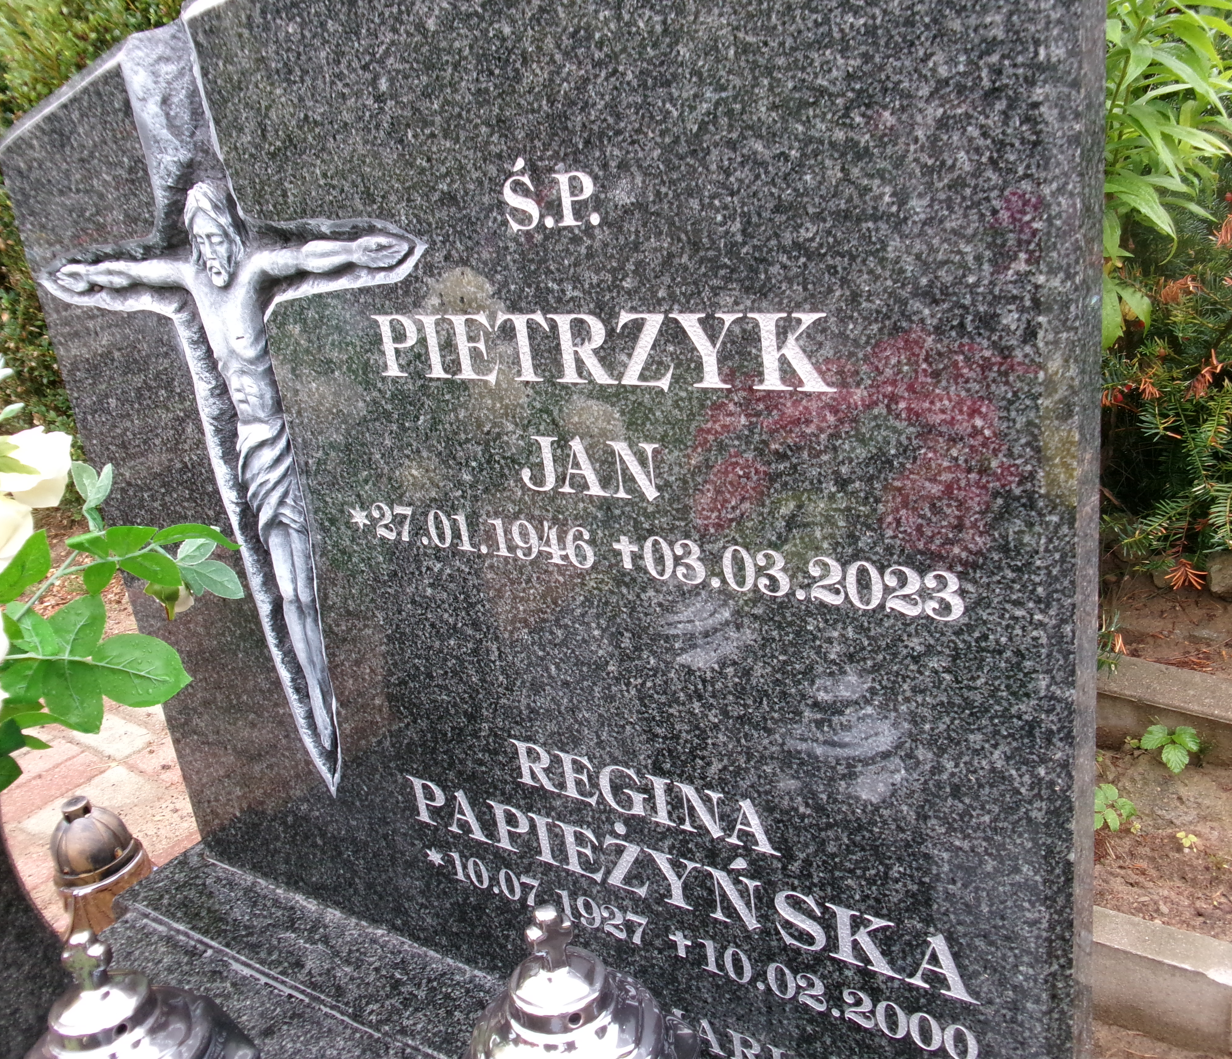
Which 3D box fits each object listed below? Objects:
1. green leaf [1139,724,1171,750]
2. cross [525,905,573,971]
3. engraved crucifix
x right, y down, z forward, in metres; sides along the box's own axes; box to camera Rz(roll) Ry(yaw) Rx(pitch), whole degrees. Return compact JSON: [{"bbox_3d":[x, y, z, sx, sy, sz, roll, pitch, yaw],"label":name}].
[{"bbox_3d":[0.663,0.257,1.410,0.042,0.009,0.029,-20,41,3],"label":"green leaf"},{"bbox_3d":[-0.035,0.214,0.599,0.025,0.035,0.010,-11,20,-9],"label":"cross"},{"bbox_3d":[-0.284,-0.063,0.919,0.477,0.625,0.032,7,24,35],"label":"engraved crucifix"}]

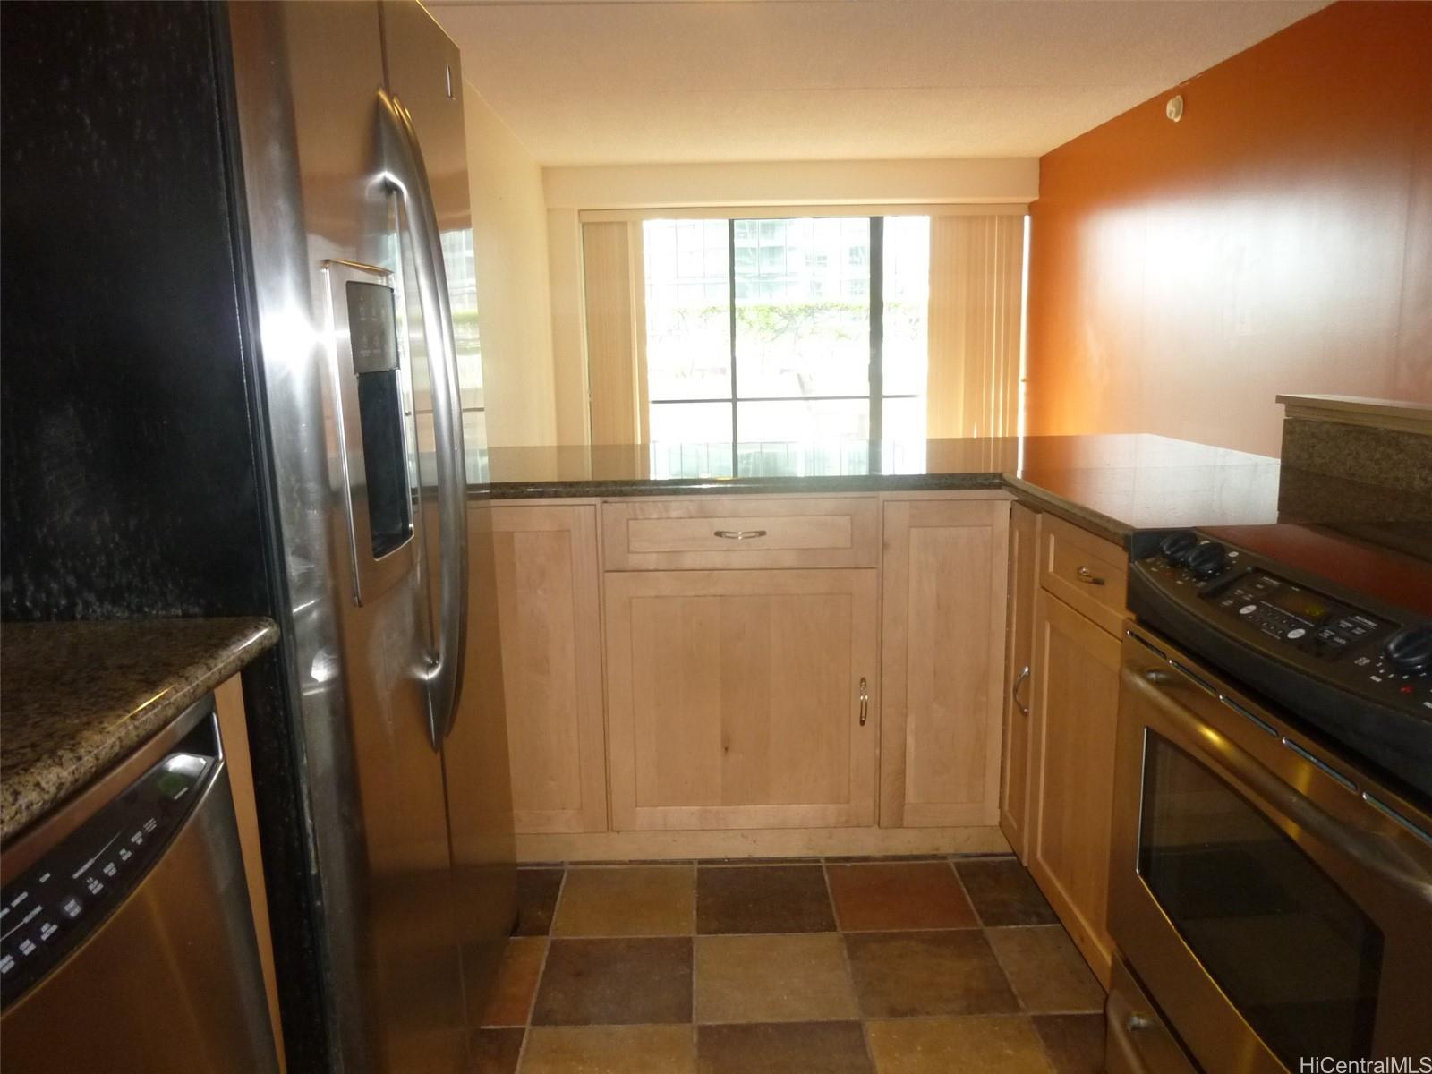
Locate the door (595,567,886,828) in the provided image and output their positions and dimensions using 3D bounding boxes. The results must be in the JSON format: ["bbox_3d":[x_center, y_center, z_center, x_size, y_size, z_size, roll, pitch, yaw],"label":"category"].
[{"bbox_3d":[0.062,0.388,2.432,0.627,0.634,0.030,-1,9,0],"label":"door"}]

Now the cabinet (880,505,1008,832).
[{"bbox_3d":[0.511,0.249,2.626,0.290,0.780,0.570,-1,10,-1],"label":"cabinet"}]

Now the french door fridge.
[{"bbox_3d":[-0.754,0.062,1.556,0.720,1.750,0.910,-1,10,-1],"label":"french door fridge"}]

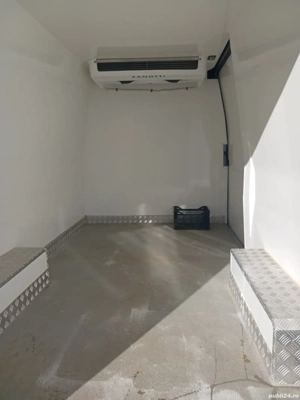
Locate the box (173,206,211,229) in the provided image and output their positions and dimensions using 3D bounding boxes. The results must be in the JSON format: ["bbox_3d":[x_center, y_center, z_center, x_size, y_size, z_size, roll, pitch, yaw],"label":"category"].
[{"bbox_3d":[0.487,0.207,3.655,0.397,0.216,0.290,1,10,3],"label":"box"}]

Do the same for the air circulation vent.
[{"bbox_3d":[-0.024,-1.312,3.058,0.991,0.115,0.050,1,10,3],"label":"air circulation vent"}]

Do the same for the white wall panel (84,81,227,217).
[{"bbox_3d":[0.056,-0.603,3.652,1.717,1.645,0.050,1,10,3],"label":"white wall panel"}]

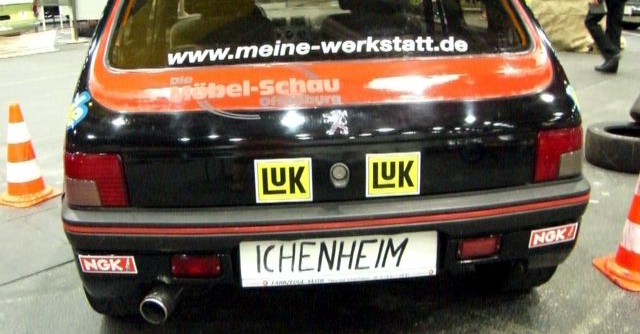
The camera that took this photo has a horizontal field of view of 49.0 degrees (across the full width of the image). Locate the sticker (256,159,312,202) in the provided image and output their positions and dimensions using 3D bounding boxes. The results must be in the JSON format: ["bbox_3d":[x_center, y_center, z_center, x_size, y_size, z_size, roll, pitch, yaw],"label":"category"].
[{"bbox_3d":[-0.096,0.038,1.846,0.148,0.118,0.010,-3,16,-5],"label":"sticker"}]

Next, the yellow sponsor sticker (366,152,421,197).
[{"bbox_3d":[0.194,0.021,1.870,0.148,0.118,0.010,-3,16,-5],"label":"yellow sponsor sticker"}]

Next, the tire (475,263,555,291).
[{"bbox_3d":[0.657,0.164,2.545,0.180,0.566,0.566,-3,16,-5],"label":"tire"}]

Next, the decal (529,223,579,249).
[{"bbox_3d":[0.670,0.196,2.005,0.163,0.053,0.010,-7,22,-21],"label":"decal"}]

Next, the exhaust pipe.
[{"bbox_3d":[-0.439,0.365,1.950,0.075,0.075,0.160,-1,16,3],"label":"exhaust pipe"}]

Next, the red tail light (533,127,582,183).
[{"bbox_3d":[0.678,-0.035,2.006,0.190,0.145,0.090,-8,17,-20],"label":"red tail light"}]

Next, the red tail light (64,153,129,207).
[{"bbox_3d":[-0.606,0.038,1.901,0.190,0.145,0.090,1,16,11],"label":"red tail light"}]

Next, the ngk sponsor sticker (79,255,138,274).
[{"bbox_3d":[-0.572,0.264,1.900,0.163,0.053,0.010,-1,21,13],"label":"ngk sponsor sticker"}]

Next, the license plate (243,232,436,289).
[{"bbox_3d":[0.056,0.247,1.883,0.527,0.130,0.015,-3,16,-5],"label":"license plate"}]

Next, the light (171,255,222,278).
[{"bbox_3d":[-0.330,0.261,1.872,0.121,0.054,0.040,-2,16,0],"label":"light"}]

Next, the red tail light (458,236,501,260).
[{"bbox_3d":[0.438,0.217,1.935,0.121,0.054,0.040,-5,16,-9],"label":"red tail light"}]

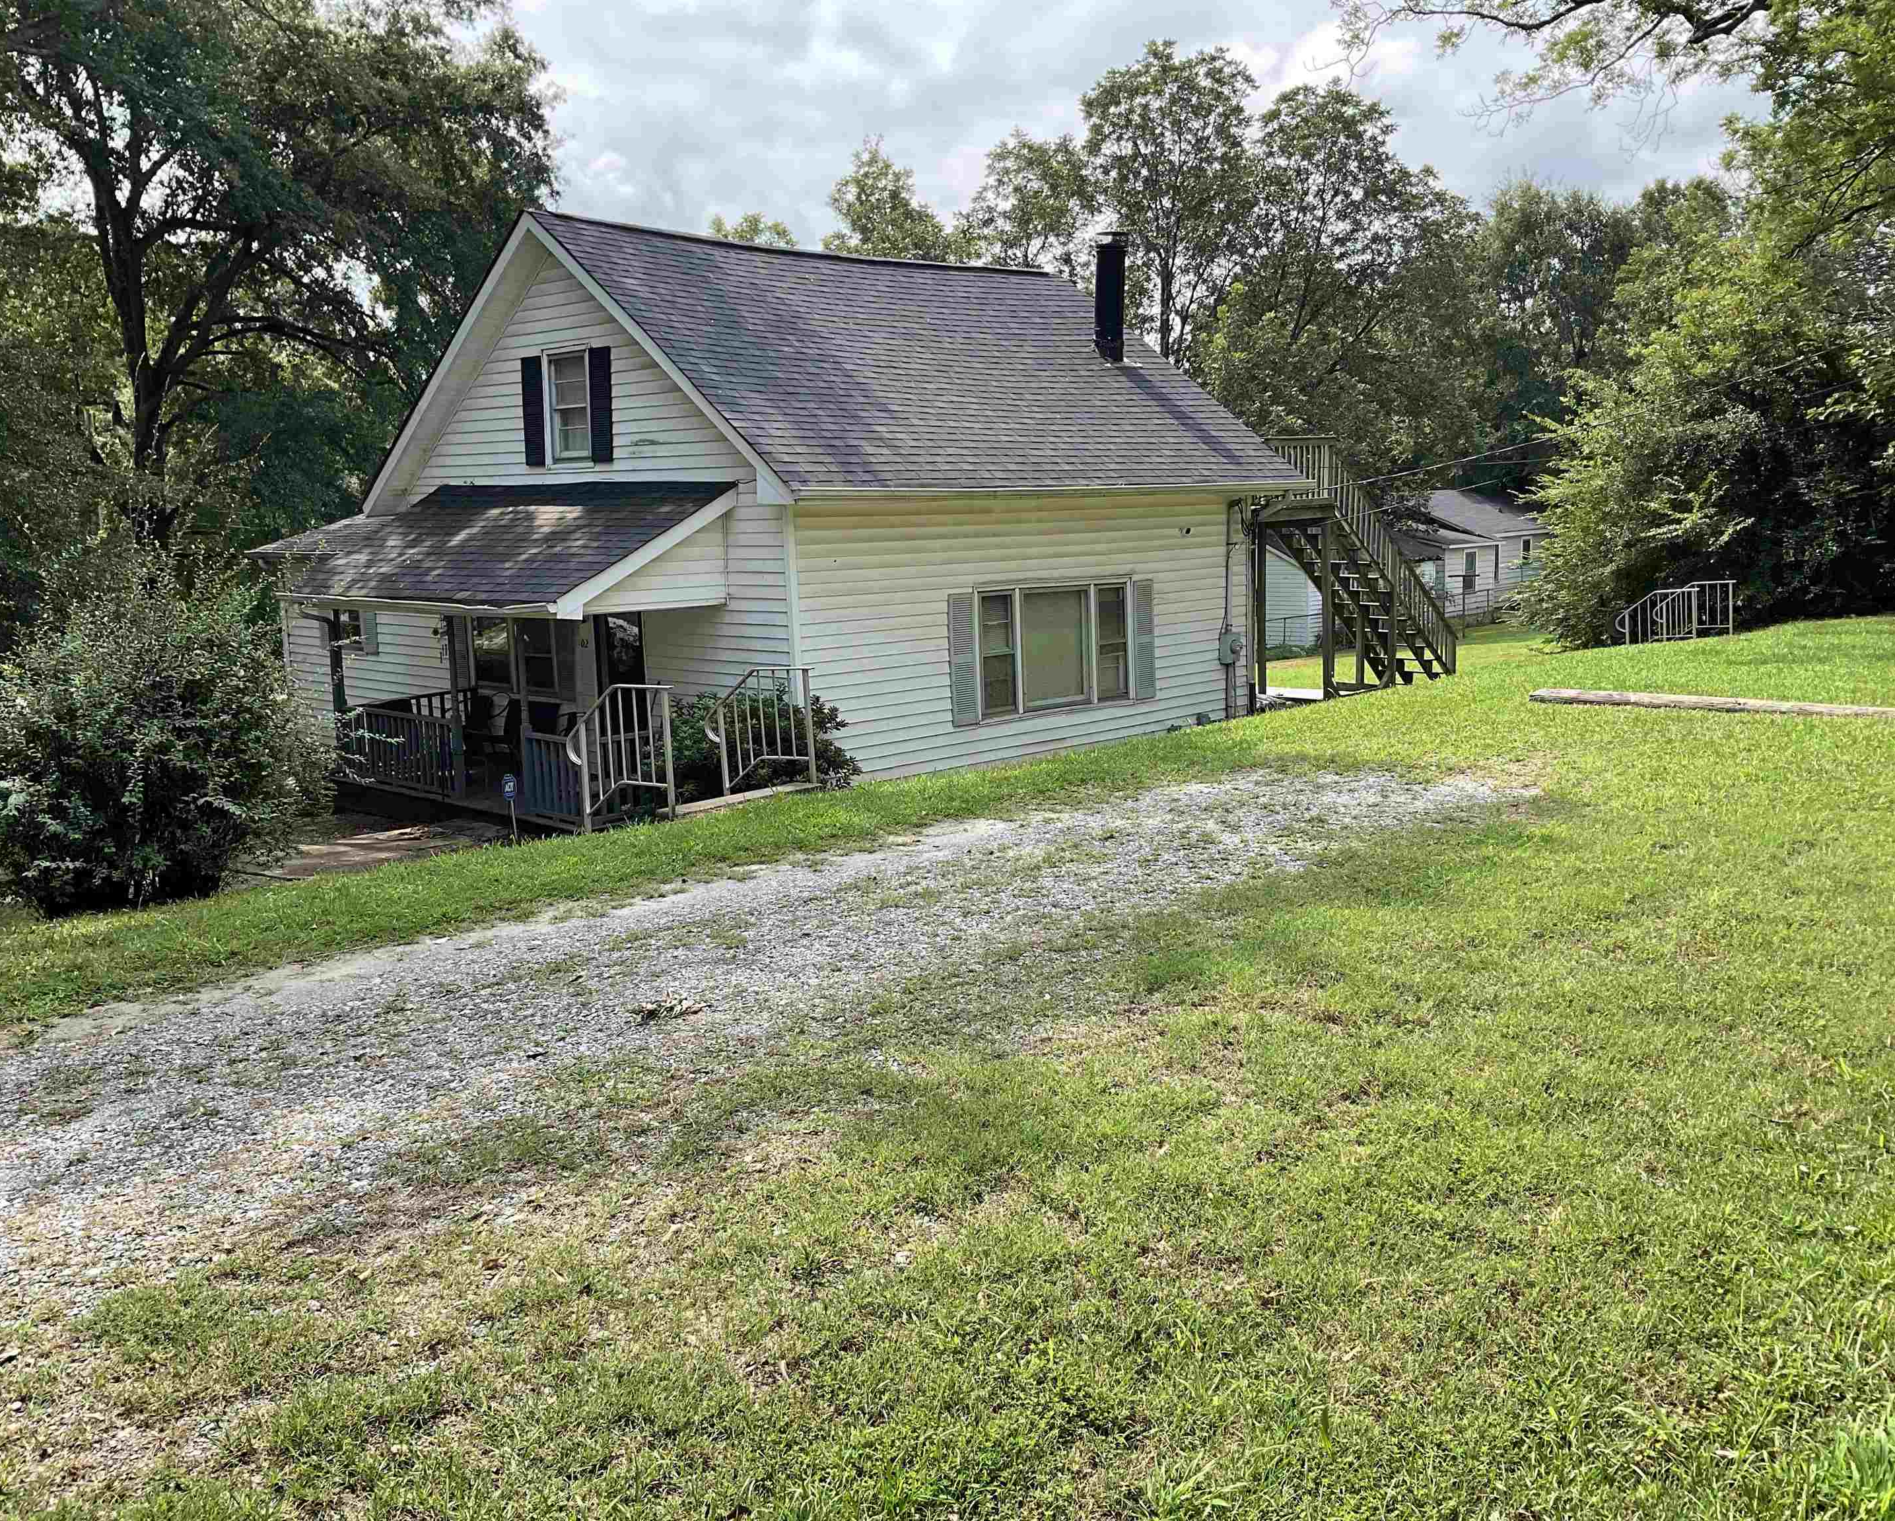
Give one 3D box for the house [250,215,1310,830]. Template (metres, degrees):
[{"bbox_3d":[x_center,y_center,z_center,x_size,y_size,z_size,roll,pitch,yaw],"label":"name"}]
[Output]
[{"bbox_3d":[-3.228,-3.360,22.085,11.989,6.373,10.318,8,12,44],"label":"house"}]

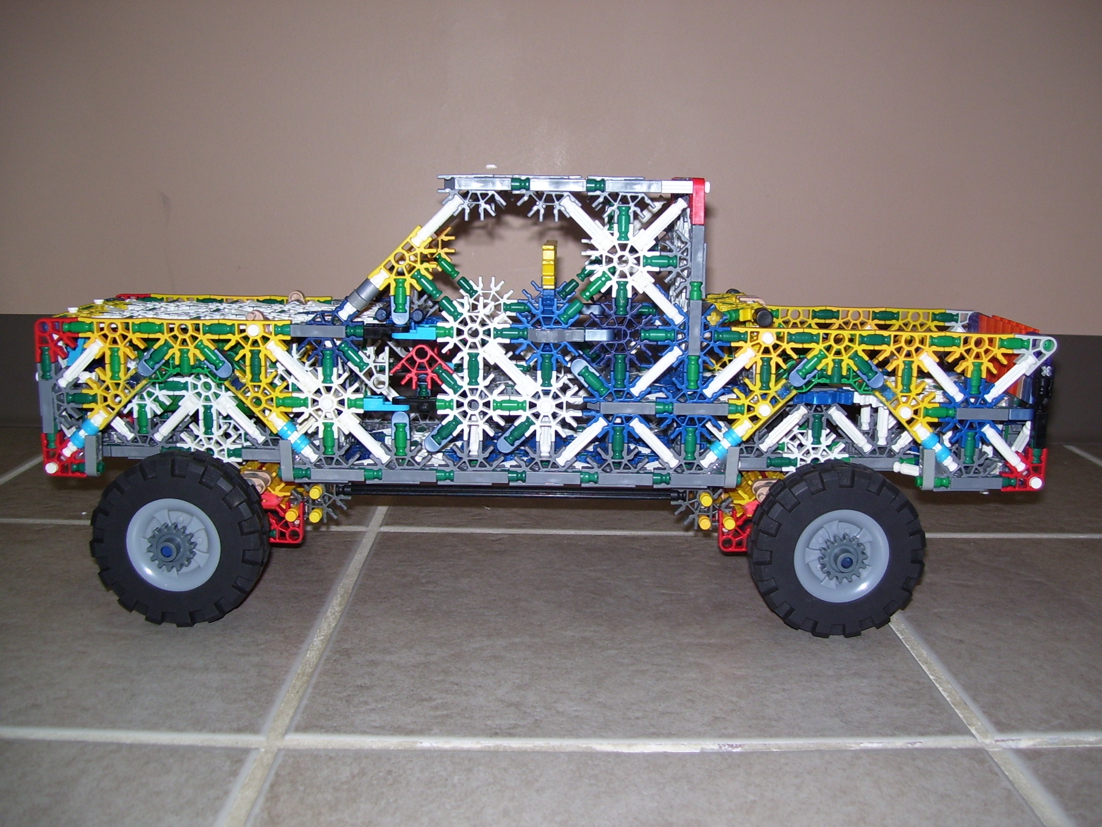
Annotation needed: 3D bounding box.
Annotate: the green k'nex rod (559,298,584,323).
[{"bbox_3d":[0.011,-0.053,0.592,0.012,0.006,0.006,-44,6,5],"label":"green k'nex rod"}]

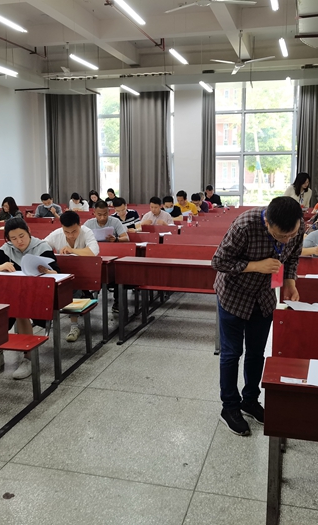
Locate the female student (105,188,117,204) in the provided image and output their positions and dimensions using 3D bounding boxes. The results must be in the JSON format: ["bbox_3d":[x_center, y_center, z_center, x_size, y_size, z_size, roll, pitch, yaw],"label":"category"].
[{"bbox_3d":[-1.158,-1.196,12.872,0.500,1.250,0.750,3,10,15],"label":"female student"}]

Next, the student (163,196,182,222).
[{"bbox_3d":[0.209,-0.517,8.719,0.490,1.150,0.700,2,10,15],"label":"student"}]

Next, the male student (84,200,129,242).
[{"bbox_3d":[-0.626,-0.107,6.087,0.550,1.210,0.720,2,10,11],"label":"male student"}]

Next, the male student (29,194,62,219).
[{"bbox_3d":[-2.067,-0.661,9.725,0.550,1.180,0.660,2,10,15],"label":"male student"}]

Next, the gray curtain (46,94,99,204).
[{"bbox_3d":[-2.388,-2.768,14.646,1.564,3.676,0.180,3,10,15],"label":"gray curtain"}]

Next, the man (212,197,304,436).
[{"bbox_3d":[0.549,0.315,3.037,0.470,1.380,0.570,-6,11,-31],"label":"man"}]

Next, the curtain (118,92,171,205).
[{"bbox_3d":[-0.360,-2.661,14.086,1.405,3.641,0.180,3,10,15],"label":"curtain"}]

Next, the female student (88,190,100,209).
[{"bbox_3d":[-1.526,-1.117,12.478,0.480,1.180,0.640,2,10,15],"label":"female student"}]

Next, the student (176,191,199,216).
[{"bbox_3d":[0.470,-0.698,9.615,0.490,1.210,0.700,3,10,20],"label":"student"}]

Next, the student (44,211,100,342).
[{"bbox_3d":[-0.873,0.075,5.166,0.570,1.155,0.770,2,10,10],"label":"student"}]

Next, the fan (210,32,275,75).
[{"bbox_3d":[1.415,-3.670,9.092,1.220,0.620,1.220,2,10,15],"label":"fan"}]

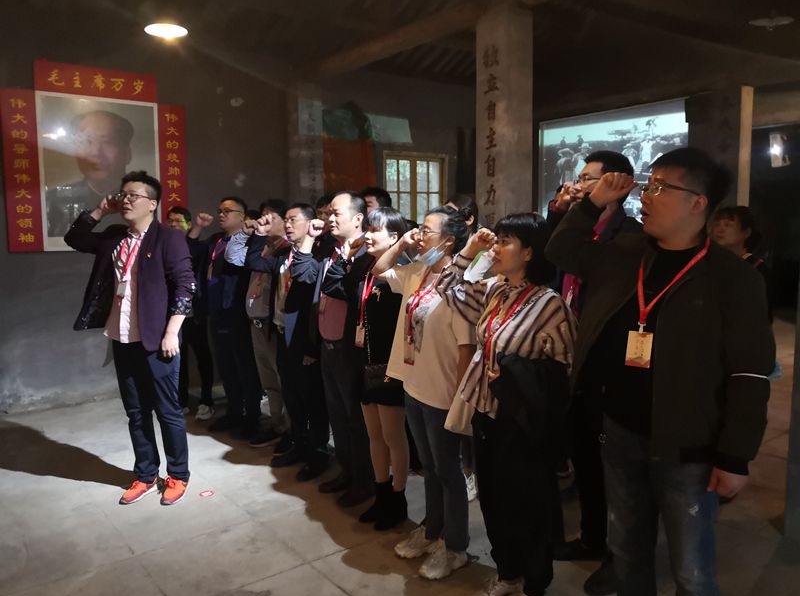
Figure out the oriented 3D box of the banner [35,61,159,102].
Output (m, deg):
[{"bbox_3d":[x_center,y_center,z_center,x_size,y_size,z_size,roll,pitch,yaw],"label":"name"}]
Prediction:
[{"bbox_3d":[-2.703,-1.931,5.612,1.000,0.250,0.020,-4,6,-37],"label":"banner"}]

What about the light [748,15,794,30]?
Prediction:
[{"bbox_3d":[2.947,-2.204,4.949,0.307,0.130,0.307,-5,7,-39],"label":"light"}]

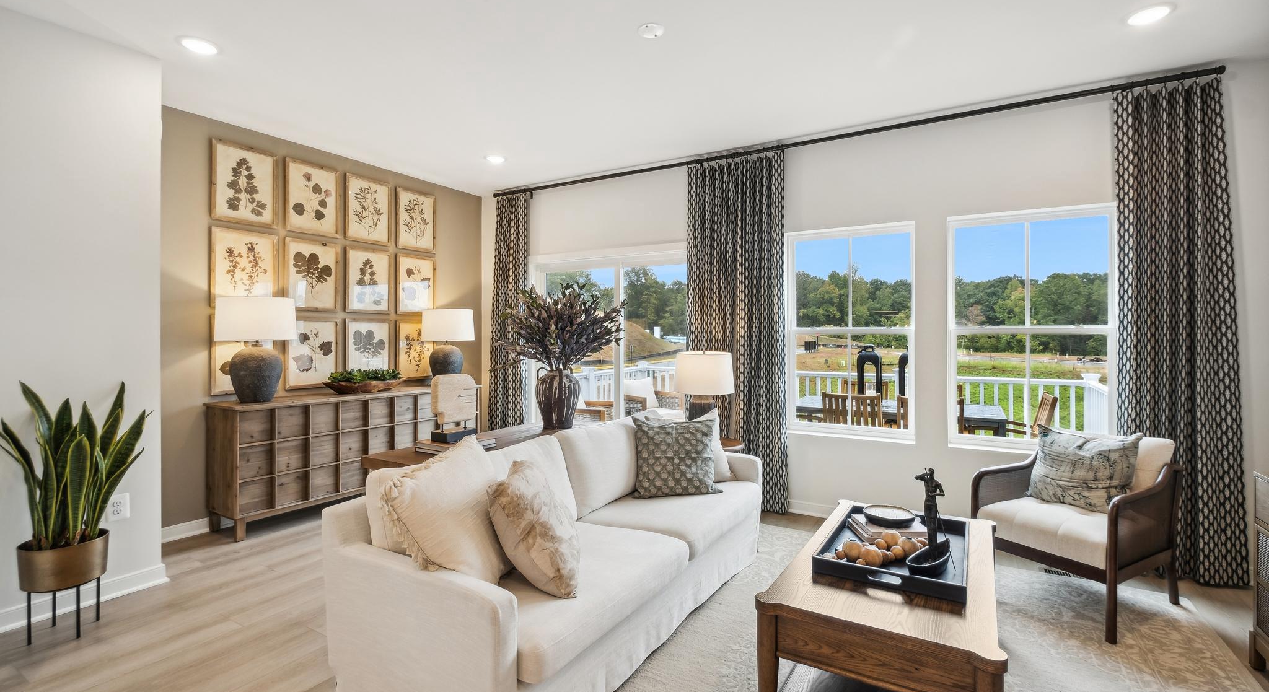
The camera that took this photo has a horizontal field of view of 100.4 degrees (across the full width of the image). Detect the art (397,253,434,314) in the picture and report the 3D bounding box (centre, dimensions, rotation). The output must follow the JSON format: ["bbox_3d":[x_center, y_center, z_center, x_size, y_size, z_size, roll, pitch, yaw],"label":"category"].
[{"bbox_3d":[-1.996,-0.553,4.837,0.032,0.524,0.397,1,2,30],"label":"art"}]

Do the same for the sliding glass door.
[{"bbox_3d":[-0.202,0.199,4.841,1.870,2.050,0.120,1,1,31],"label":"sliding glass door"}]

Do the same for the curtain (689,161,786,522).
[{"bbox_3d":[0.754,-0.091,4.010,0.790,2.611,0.140,1,2,30],"label":"curtain"}]

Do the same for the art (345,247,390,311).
[{"bbox_3d":[-2.227,-0.543,4.432,0.032,0.524,0.397,1,2,30],"label":"art"}]

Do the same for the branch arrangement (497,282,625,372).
[{"bbox_3d":[-0.450,-0.114,3.225,0.750,0.580,0.700,0,1,0],"label":"branch arrangement"}]

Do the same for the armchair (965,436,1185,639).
[{"bbox_3d":[2.249,0.872,2.727,0.780,0.820,0.640,0,1,-29],"label":"armchair"}]

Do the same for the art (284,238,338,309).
[{"bbox_3d":[-2.451,-0.532,4.037,0.032,0.524,0.397,1,2,30],"label":"art"}]

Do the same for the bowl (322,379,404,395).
[{"bbox_3d":[-2.146,0.330,4.250,0.240,0.100,0.696,1,1,31],"label":"bowl"}]

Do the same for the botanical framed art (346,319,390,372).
[{"bbox_3d":[-2.277,0.041,4.550,0.030,0.536,0.411,1,1,31],"label":"botanical framed art"}]

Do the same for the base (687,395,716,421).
[{"bbox_3d":[0.475,0.514,3.679,0.200,0.339,0.200,1,2,30],"label":"base"}]

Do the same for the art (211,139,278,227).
[{"bbox_3d":[-2.675,-1.100,3.633,0.032,0.524,0.397,1,2,30],"label":"art"}]

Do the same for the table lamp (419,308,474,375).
[{"bbox_3d":[-1.754,0.013,4.961,0.455,0.710,0.455,1,1,31],"label":"table lamp"}]

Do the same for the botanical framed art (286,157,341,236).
[{"bbox_3d":[-2.453,-1.110,4.022,0.032,0.524,0.397,1,2,30],"label":"botanical framed art"}]

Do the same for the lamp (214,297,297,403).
[{"bbox_3d":[-2.583,0.036,3.602,0.455,0.710,0.455,1,1,31],"label":"lamp"}]

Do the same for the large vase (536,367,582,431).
[{"bbox_3d":[-0.468,0.312,3.244,0.270,0.370,0.270,0,1,0],"label":"large vase"}]

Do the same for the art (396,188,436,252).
[{"bbox_3d":[-2.028,-1.160,4.921,0.030,0.541,0.409,1,1,31],"label":"art"}]

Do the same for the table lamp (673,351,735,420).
[{"bbox_3d":[0.479,0.359,3.672,0.424,0.649,0.424,1,2,30],"label":"table lamp"}]

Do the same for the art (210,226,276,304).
[{"bbox_3d":[-2.673,-0.522,3.647,0.032,0.524,0.397,1,2,30],"label":"art"}]

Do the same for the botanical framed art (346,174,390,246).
[{"bbox_3d":[-2.228,-1.121,4.418,0.032,0.524,0.397,1,2,30],"label":"botanical framed art"}]

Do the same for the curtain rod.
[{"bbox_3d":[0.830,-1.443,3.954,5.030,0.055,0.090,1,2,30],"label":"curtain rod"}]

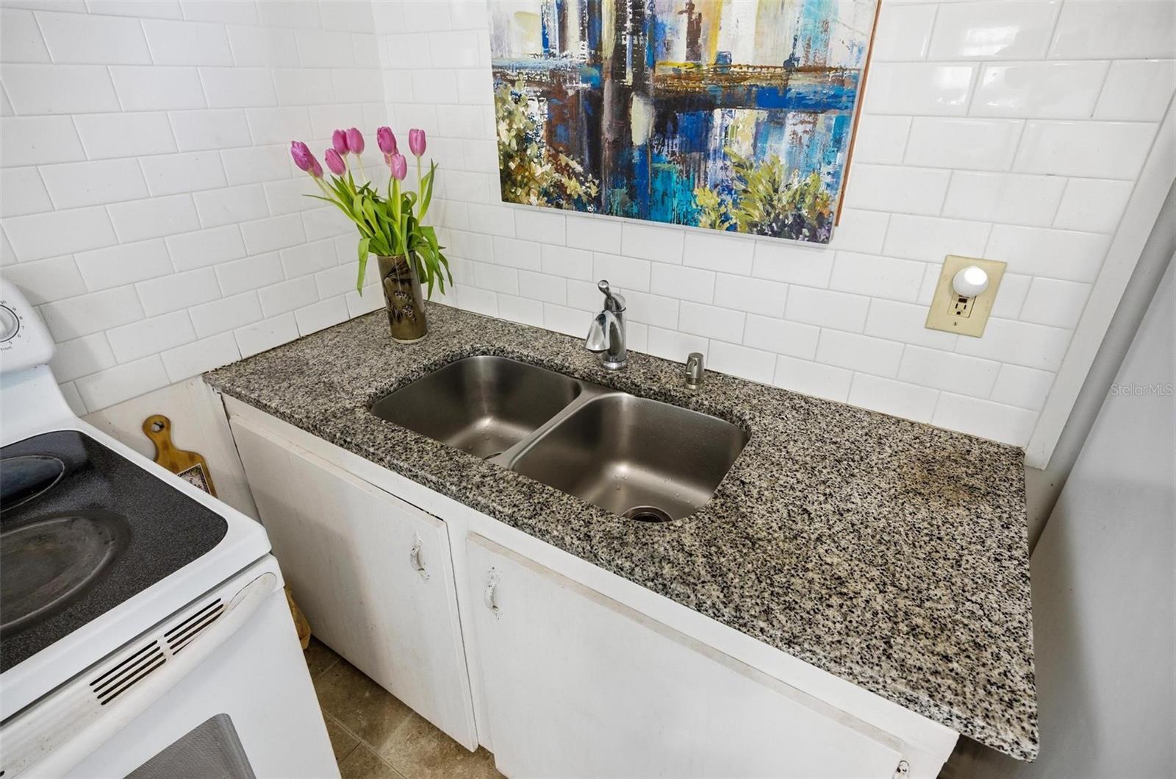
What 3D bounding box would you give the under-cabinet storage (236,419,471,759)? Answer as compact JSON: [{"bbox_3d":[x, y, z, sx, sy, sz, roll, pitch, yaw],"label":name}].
[{"bbox_3d":[-0.571,0.464,1.415,0.680,0.700,0.030,16,32,28],"label":"under-cabinet storage"}]

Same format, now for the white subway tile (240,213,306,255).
[{"bbox_3d":[-0.739,-0.366,1.382,0.010,0.075,0.152,16,32,28],"label":"white subway tile"}]

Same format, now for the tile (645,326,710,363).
[{"bbox_3d":[0.210,-0.101,1.375,0.152,0.076,0.010,16,32,28],"label":"tile"}]

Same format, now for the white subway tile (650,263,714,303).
[{"bbox_3d":[0.209,-0.237,1.303,0.152,0.075,0.010,16,32,28],"label":"white subway tile"}]

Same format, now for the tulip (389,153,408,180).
[{"bbox_3d":[-0.430,-0.505,1.333,0.037,0.058,0.037,-5,28,-17],"label":"tulip"}]

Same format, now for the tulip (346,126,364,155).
[{"bbox_3d":[-0.512,-0.546,1.293,0.039,0.057,0.039,-10,29,-18],"label":"tulip"}]

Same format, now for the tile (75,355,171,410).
[{"bbox_3d":[-0.956,-0.015,1.213,0.010,0.076,0.152,17,32,29],"label":"tile"}]

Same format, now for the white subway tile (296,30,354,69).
[{"bbox_3d":[-0.623,-0.805,1.397,0.009,0.075,0.155,16,32,28],"label":"white subway tile"}]

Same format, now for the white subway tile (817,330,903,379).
[{"bbox_3d":[0.534,-0.073,1.156,0.151,0.075,0.008,16,32,28],"label":"white subway tile"}]

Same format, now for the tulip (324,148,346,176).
[{"bbox_3d":[-0.556,-0.501,1.294,0.038,0.060,0.038,-28,34,-9],"label":"tulip"}]

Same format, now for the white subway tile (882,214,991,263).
[{"bbox_3d":[0.604,-0.263,1.022,0.152,0.076,0.009,16,32,28],"label":"white subway tile"}]

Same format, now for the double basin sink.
[{"bbox_3d":[-0.069,0.156,1.232,0.755,0.215,0.413,16,32,28],"label":"double basin sink"}]

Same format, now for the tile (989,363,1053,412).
[{"bbox_3d":[0.766,-0.007,1.034,0.077,0.075,0.009,16,32,28],"label":"tile"}]

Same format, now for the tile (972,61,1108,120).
[{"bbox_3d":[0.664,-0.442,0.871,0.151,0.075,0.008,16,32,28],"label":"tile"}]

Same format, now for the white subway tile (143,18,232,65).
[{"bbox_3d":[-0.793,-0.686,1.167,0.009,0.076,0.152,16,32,28],"label":"white subway tile"}]

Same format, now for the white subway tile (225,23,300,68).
[{"bbox_3d":[-0.706,-0.743,1.279,0.009,0.075,0.155,16,32,28],"label":"white subway tile"}]

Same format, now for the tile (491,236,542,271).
[{"bbox_3d":[-0.181,-0.353,1.527,0.153,0.075,0.009,16,32,28],"label":"tile"}]

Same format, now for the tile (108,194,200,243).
[{"bbox_3d":[-0.873,-0.347,1.186,0.009,0.075,0.155,16,32,28],"label":"tile"}]

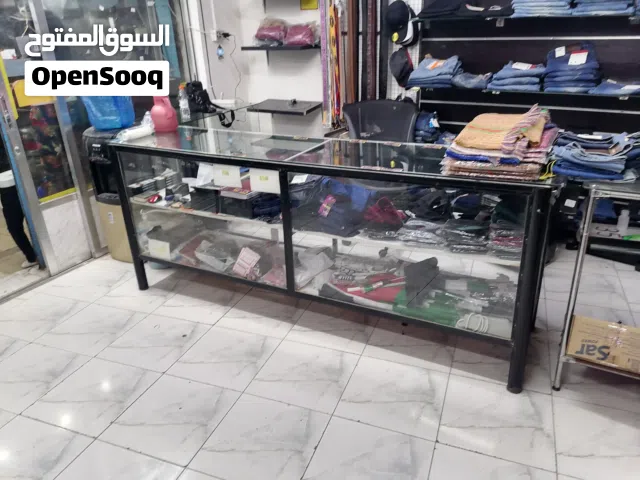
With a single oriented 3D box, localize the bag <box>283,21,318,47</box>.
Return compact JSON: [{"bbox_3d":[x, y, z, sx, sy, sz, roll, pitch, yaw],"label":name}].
[{"bbox_3d":[-0.156,-1.661,4.037,0.250,0.170,0.190,9,25,25],"label":"bag"}]

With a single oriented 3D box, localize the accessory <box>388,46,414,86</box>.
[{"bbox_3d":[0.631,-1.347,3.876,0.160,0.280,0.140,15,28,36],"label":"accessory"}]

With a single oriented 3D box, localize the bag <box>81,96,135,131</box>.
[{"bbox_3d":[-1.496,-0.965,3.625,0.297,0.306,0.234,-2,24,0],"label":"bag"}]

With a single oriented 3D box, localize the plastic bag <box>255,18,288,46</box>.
[{"bbox_3d":[-0.407,-1.751,4.216,0.240,0.200,0.190,9,25,25],"label":"plastic bag"}]

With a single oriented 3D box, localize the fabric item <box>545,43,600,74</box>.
[{"bbox_3d":[1.597,-1.150,3.157,0.270,0.155,0.270,15,28,36],"label":"fabric item"}]

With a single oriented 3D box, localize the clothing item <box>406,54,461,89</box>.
[{"bbox_3d":[0.858,-1.269,3.747,0.310,0.205,0.290,15,28,36],"label":"clothing item"}]

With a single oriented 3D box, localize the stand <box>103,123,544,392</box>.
[{"bbox_3d":[-0.035,-0.031,2.622,2.239,0.894,0.543,10,25,27],"label":"stand"}]

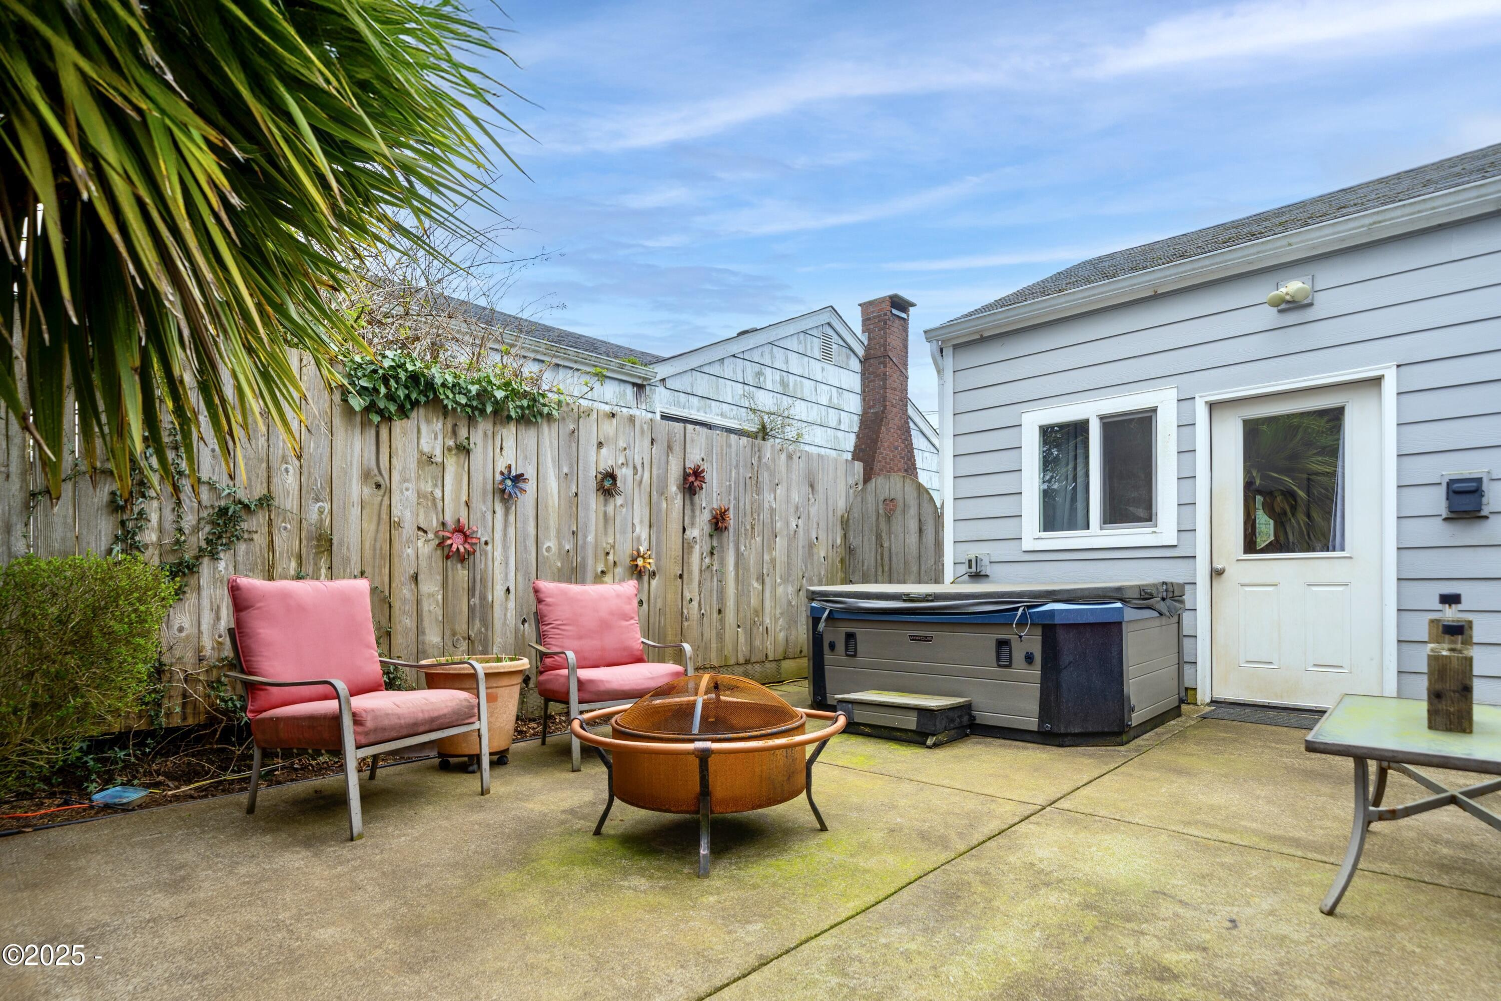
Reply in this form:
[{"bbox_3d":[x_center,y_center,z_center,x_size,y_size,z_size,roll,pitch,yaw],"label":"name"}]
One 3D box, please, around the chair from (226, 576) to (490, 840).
[{"bbox_3d":[-1.501,0.730,2.734,0.750,0.870,0.620,-2,-5,24],"label":"chair"}]

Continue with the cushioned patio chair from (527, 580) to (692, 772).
[{"bbox_3d":[-0.715,0.842,3.652,0.620,0.870,0.750,3,-5,-29],"label":"cushioned patio chair"}]

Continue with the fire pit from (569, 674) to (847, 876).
[{"bbox_3d":[-0.137,0.856,2.435,0.930,0.545,0.930,0,-5,-3],"label":"fire pit"}]

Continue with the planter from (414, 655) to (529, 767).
[{"bbox_3d":[-1.281,0.990,3.290,0.475,0.485,0.475,2,-5,-21],"label":"planter"}]

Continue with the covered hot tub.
[{"bbox_3d":[1.585,1.000,4.820,2.100,0.840,1.650,-4,-6,43],"label":"covered hot tub"}]

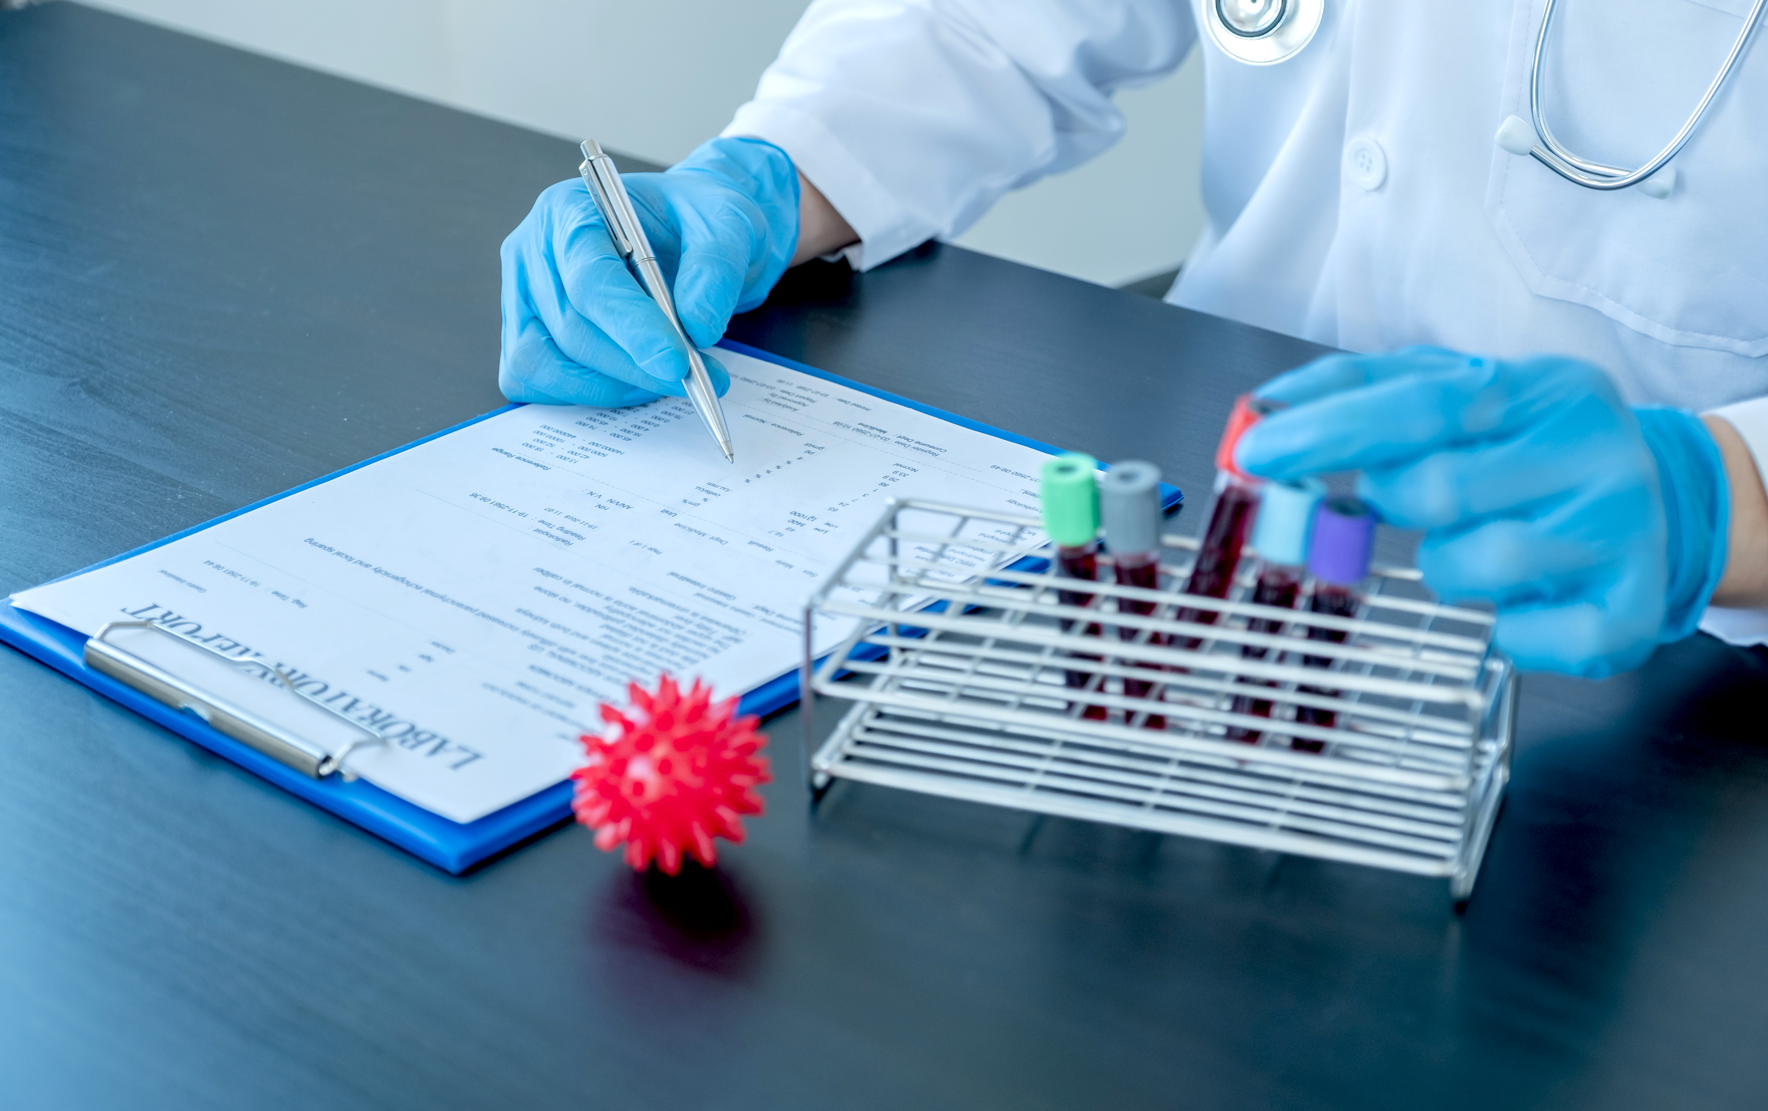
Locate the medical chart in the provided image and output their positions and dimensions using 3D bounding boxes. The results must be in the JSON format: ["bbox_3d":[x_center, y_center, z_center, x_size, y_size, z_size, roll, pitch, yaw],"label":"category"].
[{"bbox_3d":[-0.089,-0.003,0.967,0.212,0.008,0.297,21,32,38],"label":"medical chart"}]

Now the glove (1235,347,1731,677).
[{"bbox_3d":[0.167,-0.013,0.840,0.145,0.083,0.078,-8,26,-16],"label":"glove"}]

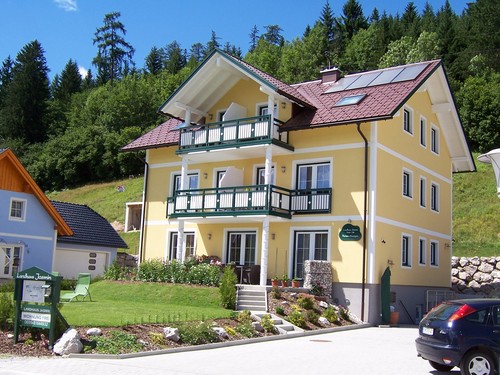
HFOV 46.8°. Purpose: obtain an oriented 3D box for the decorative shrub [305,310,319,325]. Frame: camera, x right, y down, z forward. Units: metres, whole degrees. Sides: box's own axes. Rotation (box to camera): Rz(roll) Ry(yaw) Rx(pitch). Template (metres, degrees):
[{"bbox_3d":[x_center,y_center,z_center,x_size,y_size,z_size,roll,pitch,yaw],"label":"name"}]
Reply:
[{"bbox_3d":[1.912,4.042,17.964,0.435,0.418,0.410,2,-9,6],"label":"decorative shrub"}]

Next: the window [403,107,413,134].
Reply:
[{"bbox_3d":[7.175,-2.981,26.418,0.160,1.052,1.067,-4,-11,36],"label":"window"}]

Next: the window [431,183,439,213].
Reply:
[{"bbox_3d":[9.182,0.587,28.896,0.160,1.302,1.117,-4,-11,36],"label":"window"}]

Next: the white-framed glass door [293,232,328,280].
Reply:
[{"bbox_3d":[2.531,2.853,24.192,1.641,2.050,0.160,-4,-11,36],"label":"white-framed glass door"}]

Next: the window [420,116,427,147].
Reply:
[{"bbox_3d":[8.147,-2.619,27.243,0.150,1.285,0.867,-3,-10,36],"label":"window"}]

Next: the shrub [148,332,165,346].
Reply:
[{"bbox_3d":[-1.832,2.981,11.350,0.274,0.252,0.274,3,-8,0],"label":"shrub"}]

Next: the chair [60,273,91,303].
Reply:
[{"bbox_3d":[-6.028,3.419,19.600,0.620,0.950,1.400,-3,-10,32],"label":"chair"}]

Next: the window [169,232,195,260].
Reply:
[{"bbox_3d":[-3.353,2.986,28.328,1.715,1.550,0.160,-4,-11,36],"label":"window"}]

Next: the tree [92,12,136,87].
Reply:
[{"bbox_3d":[-19.797,-18.979,83.944,6.100,14.000,6.000,5,-9,-14],"label":"tree"}]

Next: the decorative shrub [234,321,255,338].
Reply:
[{"bbox_3d":[-0.137,3.523,14.336,0.496,0.429,0.465,3,-9,0],"label":"decorative shrub"}]

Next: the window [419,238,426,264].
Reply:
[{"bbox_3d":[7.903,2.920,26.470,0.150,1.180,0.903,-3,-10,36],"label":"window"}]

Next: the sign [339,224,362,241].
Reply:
[{"bbox_3d":[3.916,1.763,22.503,0.972,0.662,0.060,-3,-10,36],"label":"sign"}]

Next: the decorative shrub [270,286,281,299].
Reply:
[{"bbox_3d":[0.955,3.933,21.641,0.374,0.431,0.353,2,-9,3],"label":"decorative shrub"}]

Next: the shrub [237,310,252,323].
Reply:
[{"bbox_3d":[-0.162,3.801,17.000,0.430,0.360,0.420,3,-9,0],"label":"shrub"}]

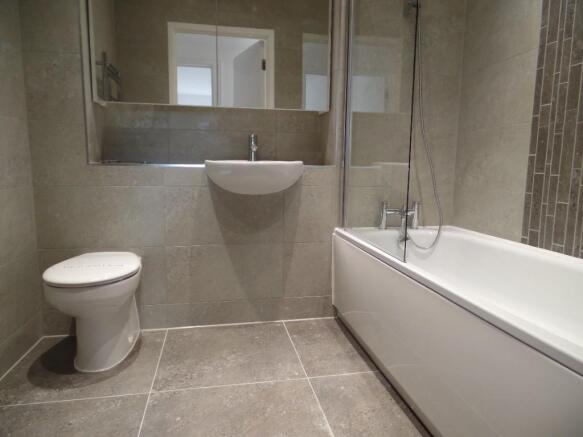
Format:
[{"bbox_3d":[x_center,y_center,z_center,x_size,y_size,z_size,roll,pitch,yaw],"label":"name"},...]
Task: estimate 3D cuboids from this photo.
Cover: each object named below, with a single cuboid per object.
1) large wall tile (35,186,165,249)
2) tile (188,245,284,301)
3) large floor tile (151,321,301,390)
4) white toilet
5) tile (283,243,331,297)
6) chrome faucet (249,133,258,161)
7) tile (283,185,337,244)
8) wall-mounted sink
[{"bbox_3d":[-0.914,-0.004,1.877,0.586,0.302,0.010,-1,8,-11],"label":"large wall tile"},{"bbox_3d":[-0.303,0.288,2.037,0.527,0.304,0.010,-1,8,-11],"label":"tile"},{"bbox_3d":[-0.283,0.612,1.781,0.600,0.010,0.580,-1,8,-11],"label":"large floor tile"},{"bbox_3d":[-0.814,0.403,1.656,0.355,0.425,0.565,-1,8,-11],"label":"white toilet"},{"bbox_3d":[0.090,0.283,2.113,0.273,0.304,0.010,-1,8,-11],"label":"tile"},{"bbox_3d":[-0.192,-0.362,1.971,0.043,0.154,0.150,-1,8,-11],"label":"chrome faucet"},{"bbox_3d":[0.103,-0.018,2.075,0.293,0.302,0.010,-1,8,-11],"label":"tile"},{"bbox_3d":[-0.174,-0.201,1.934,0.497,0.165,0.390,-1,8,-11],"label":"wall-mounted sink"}]

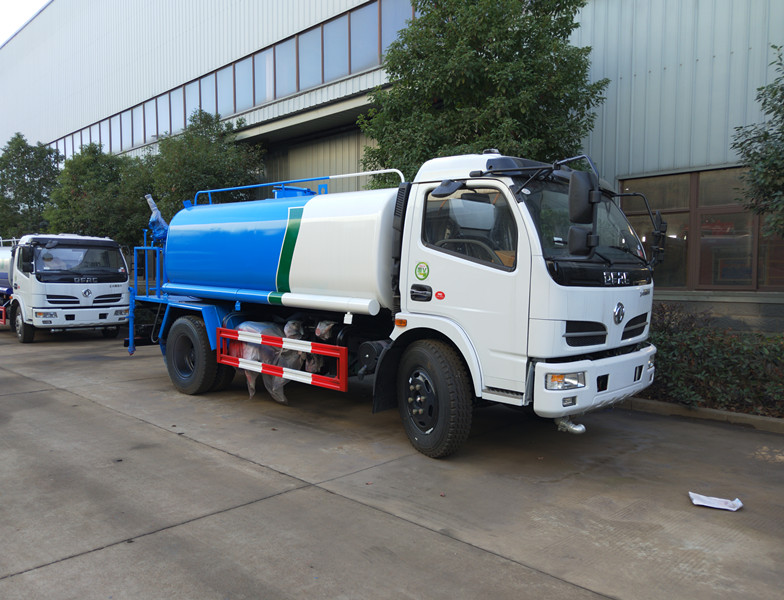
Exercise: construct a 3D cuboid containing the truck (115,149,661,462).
[{"bbox_3d":[-0.540,-0.130,6.790,6.650,2.640,2.360,3,4,42],"label":"truck"}]

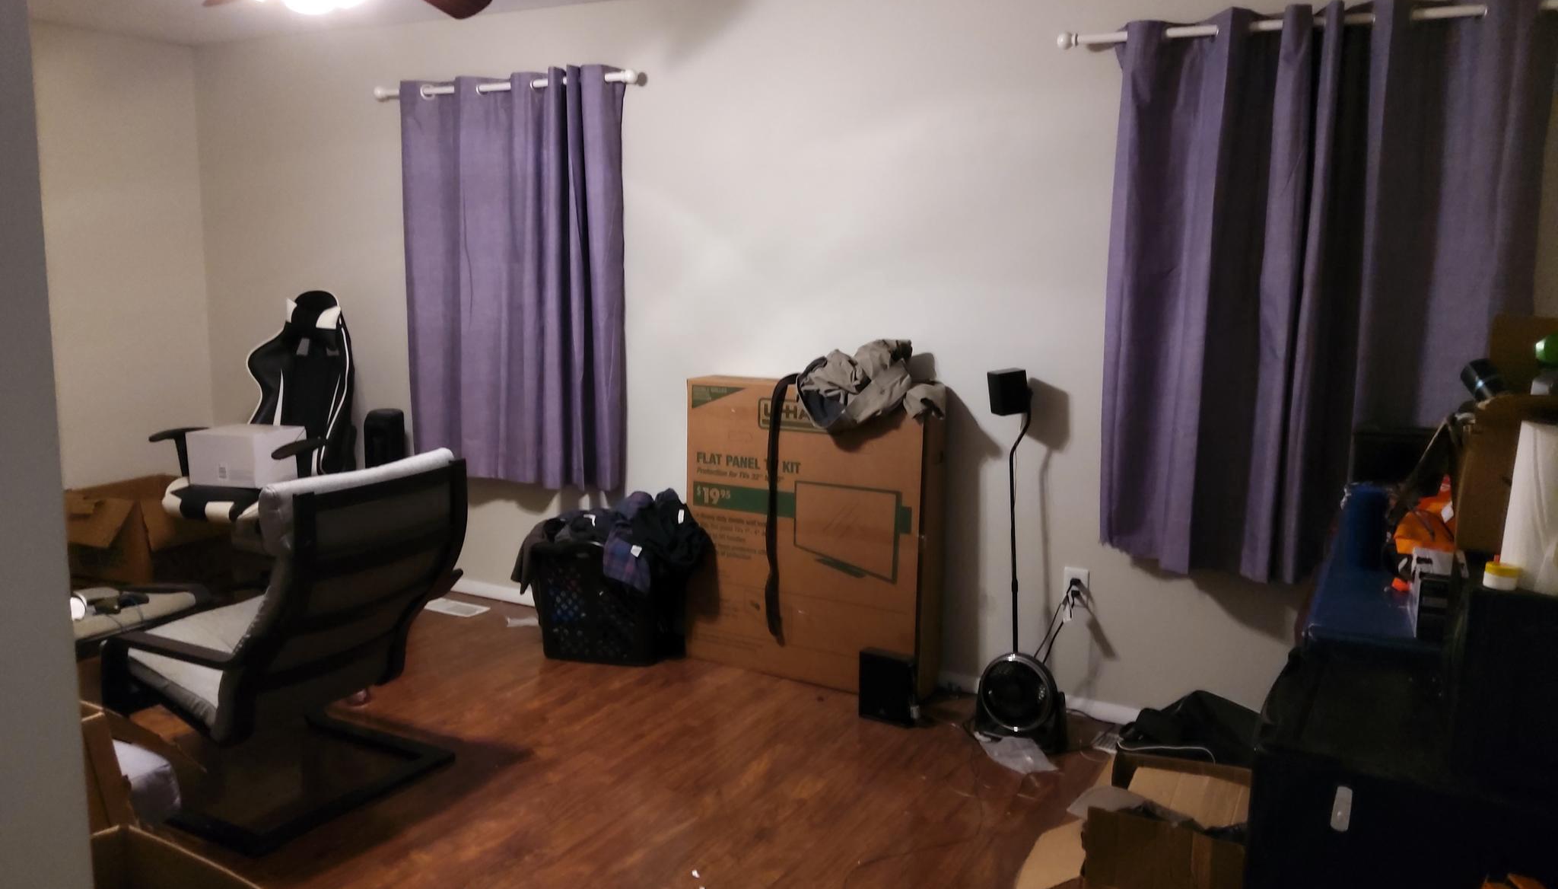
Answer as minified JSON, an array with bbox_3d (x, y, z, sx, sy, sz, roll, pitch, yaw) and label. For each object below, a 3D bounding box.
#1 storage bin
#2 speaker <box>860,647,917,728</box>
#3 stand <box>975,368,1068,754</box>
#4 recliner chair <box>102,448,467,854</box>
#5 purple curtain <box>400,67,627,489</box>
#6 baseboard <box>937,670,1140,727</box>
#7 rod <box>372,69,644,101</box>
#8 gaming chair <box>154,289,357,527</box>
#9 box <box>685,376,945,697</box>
[{"bbox_3d":[-0.631,0.590,4.396,0.500,0.375,0.360,2,8,6],"label":"storage bin"},{"bbox_3d":[0.354,0.783,3.783,0.176,0.214,0.080,6,10,28],"label":"speaker"},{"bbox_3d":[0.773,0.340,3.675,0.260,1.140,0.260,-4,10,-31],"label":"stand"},{"bbox_3d":[-1.294,0.480,3.182,0.760,0.920,0.690,5,9,26],"label":"recliner chair"},{"bbox_3d":[-1.077,-0.646,4.695,1.108,1.611,0.110,6,10,28],"label":"purple curtain"},{"bbox_3d":[0.861,0.845,3.929,0.687,0.070,0.016,6,10,28],"label":"baseboard"},{"bbox_3d":[-1.108,-1.411,4.608,1.355,0.045,0.070,6,10,28],"label":"rod"},{"bbox_3d":[-2.157,0.022,4.819,0.670,1.310,0.670,3,9,10],"label":"gaming chair"},{"bbox_3d":[0.112,0.310,4.158,0.937,1.030,0.165,6,10,30],"label":"box"}]

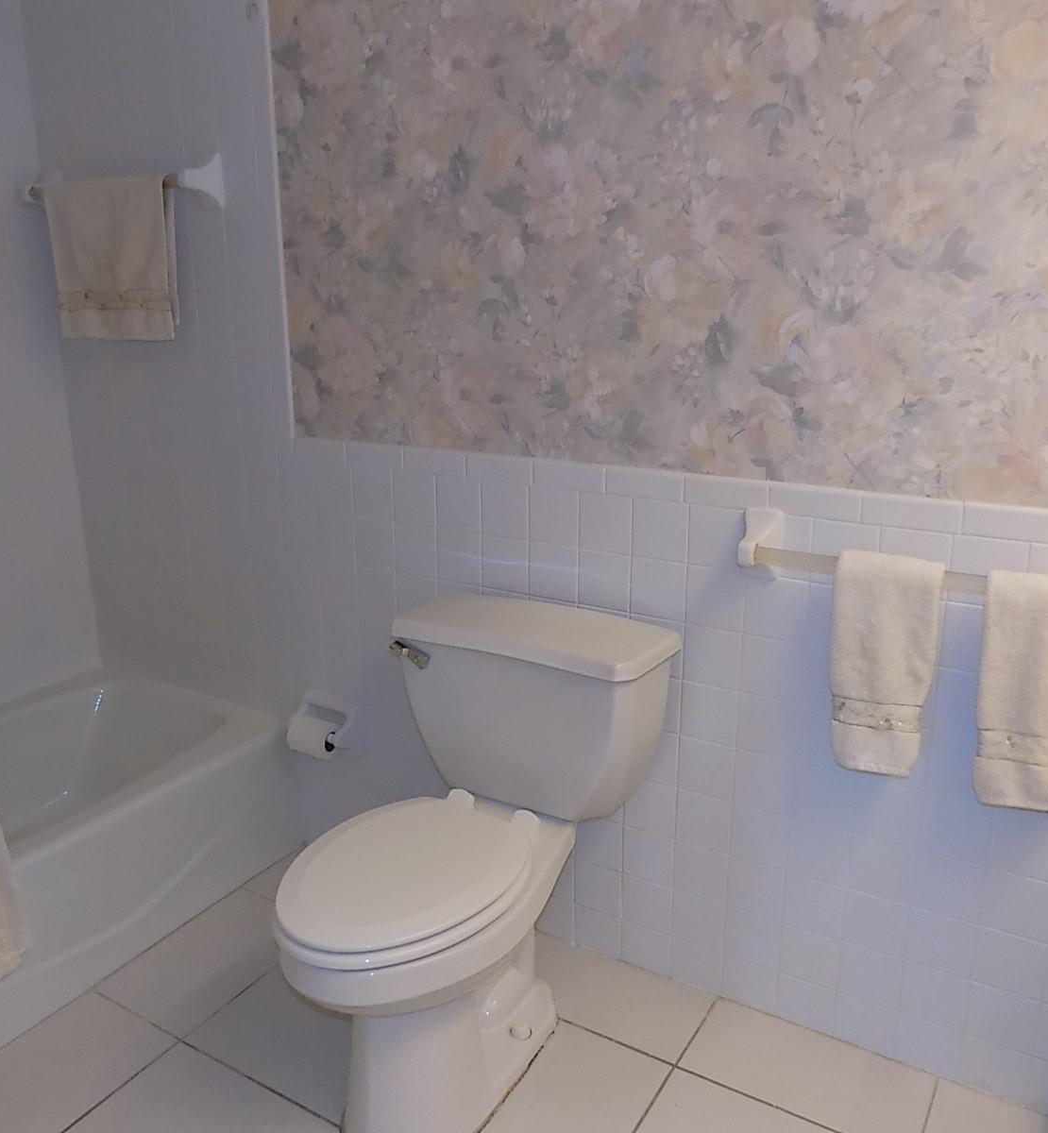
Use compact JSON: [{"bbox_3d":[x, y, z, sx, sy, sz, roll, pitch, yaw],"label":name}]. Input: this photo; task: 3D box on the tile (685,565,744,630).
[{"bbox_3d":[0.341,0.057,1.794,0.108,0.108,0.008,9,17,29],"label":"tile"}]

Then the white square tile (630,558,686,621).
[{"bbox_3d":[0.247,0.043,1.848,0.108,0.108,0.008,9,17,29],"label":"white square tile"}]

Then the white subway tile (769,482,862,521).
[{"bbox_3d":[0.482,-0.106,1.662,0.151,0.049,0.010,9,17,29],"label":"white subway tile"}]

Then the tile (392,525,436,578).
[{"bbox_3d":[-0.229,-0.035,2.108,0.108,0.108,0.009,9,18,30],"label":"tile"}]

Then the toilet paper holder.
[{"bbox_3d":[-0.478,0.379,2.323,0.156,0.130,0.093,9,18,29],"label":"toilet paper holder"}]

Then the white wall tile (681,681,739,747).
[{"bbox_3d":[0.342,0.270,1.851,0.108,0.108,0.008,9,17,29],"label":"white wall tile"}]

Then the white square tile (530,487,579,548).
[{"bbox_3d":[0.059,-0.093,1.927,0.108,0.108,0.010,9,18,29],"label":"white square tile"}]

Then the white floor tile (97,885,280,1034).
[{"bbox_3d":[-0.648,0.819,2.106,0.268,0.009,0.408,9,17,29],"label":"white floor tile"}]

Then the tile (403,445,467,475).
[{"bbox_3d":[-0.178,-0.214,2.028,0.152,0.052,0.010,9,18,30],"label":"tile"}]

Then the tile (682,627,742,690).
[{"bbox_3d":[0.340,0.165,1.812,0.108,0.108,0.009,9,18,30],"label":"tile"}]

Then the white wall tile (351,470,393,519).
[{"bbox_3d":[-0.319,-0.152,2.140,0.108,0.108,0.010,9,18,29],"label":"white wall tile"}]

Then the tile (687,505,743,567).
[{"bbox_3d":[0.335,-0.053,1.755,0.108,0.108,0.009,9,18,30],"label":"tile"}]

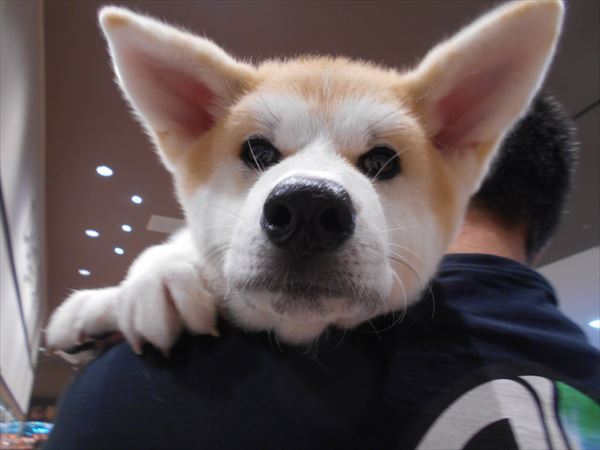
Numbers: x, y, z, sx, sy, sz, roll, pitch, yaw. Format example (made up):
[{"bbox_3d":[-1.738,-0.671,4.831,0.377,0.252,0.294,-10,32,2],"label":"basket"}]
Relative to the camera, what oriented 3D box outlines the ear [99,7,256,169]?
[{"bbox_3d":[-0.084,-0.095,0.290,0.087,0.106,0.045,-42,-3,9],"label":"ear"}]

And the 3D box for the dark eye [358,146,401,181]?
[{"bbox_3d":[0.044,-0.034,0.250,0.023,0.019,0.015,4,2,-5],"label":"dark eye"}]

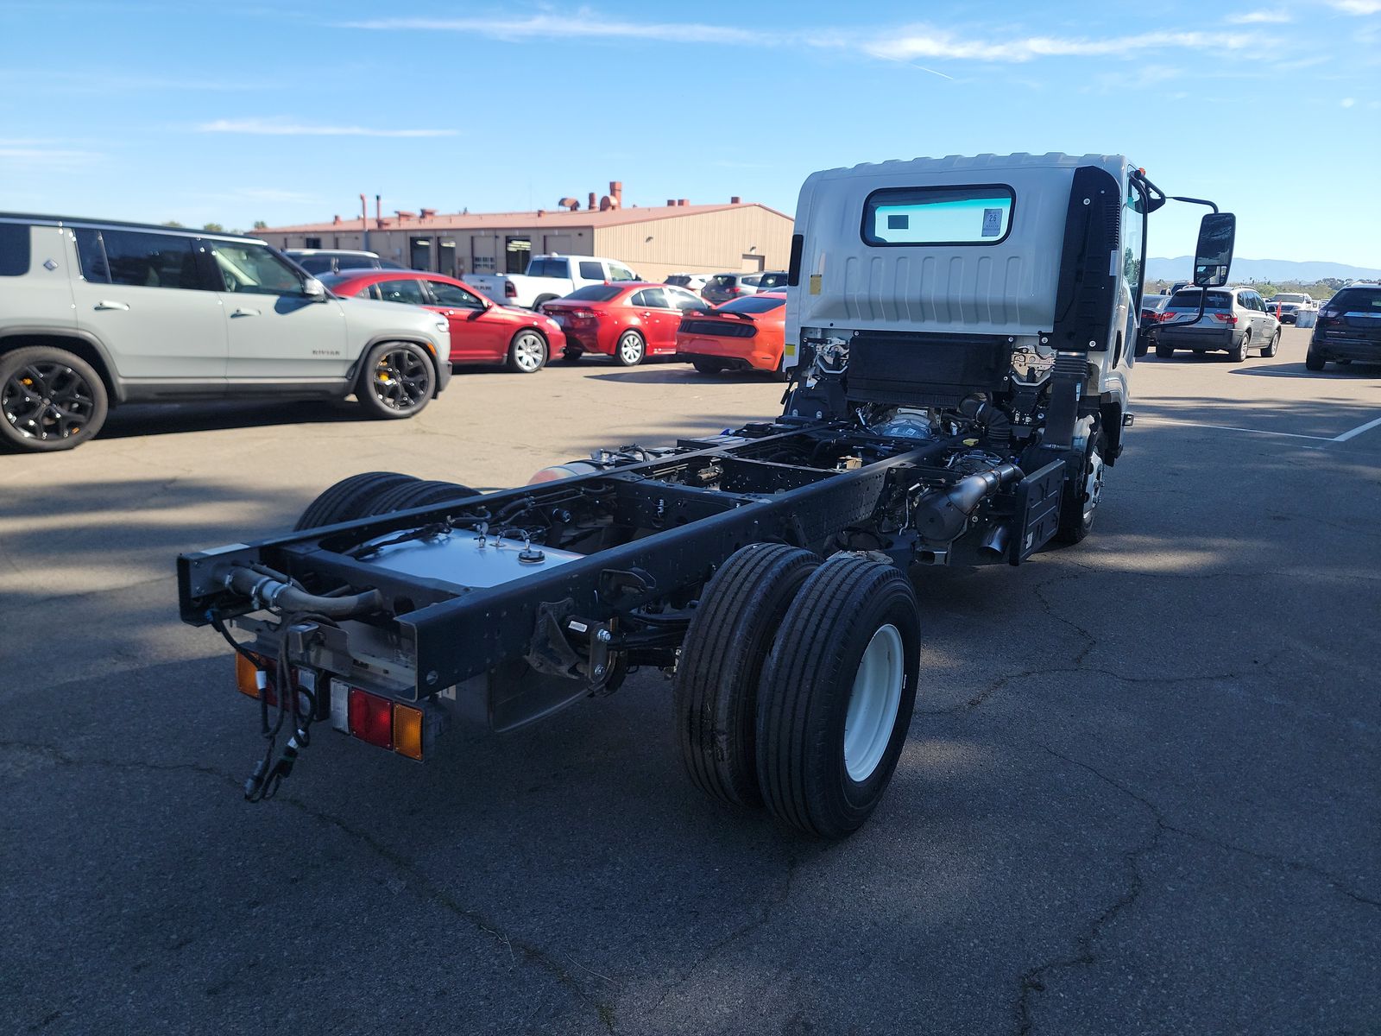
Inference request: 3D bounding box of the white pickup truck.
[{"bbox_3d":[-2.944,-5.840,25.087,2.060,1.960,5.900,14,18,42],"label":"white pickup truck"}]

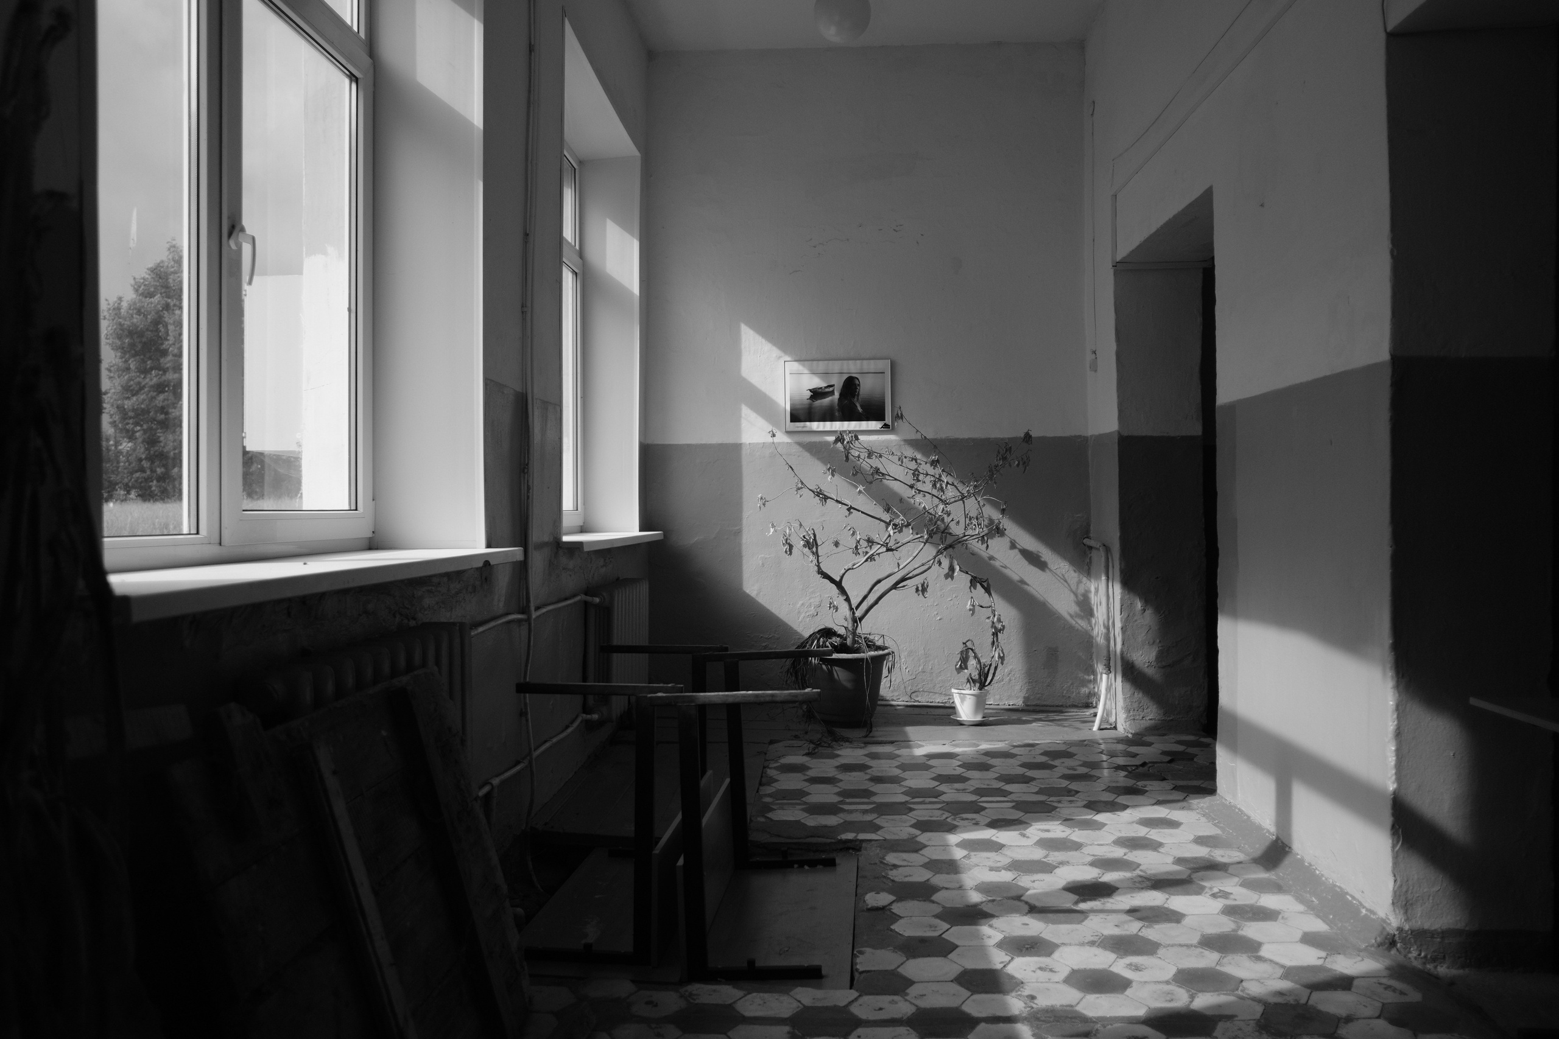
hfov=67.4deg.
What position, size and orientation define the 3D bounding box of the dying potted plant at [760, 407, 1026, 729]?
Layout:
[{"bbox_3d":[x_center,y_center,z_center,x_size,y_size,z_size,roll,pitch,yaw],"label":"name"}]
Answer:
[{"bbox_3d":[0.597,0.239,6.000,1.390,1.610,1.000,-1,0,2],"label":"dying potted plant"}]

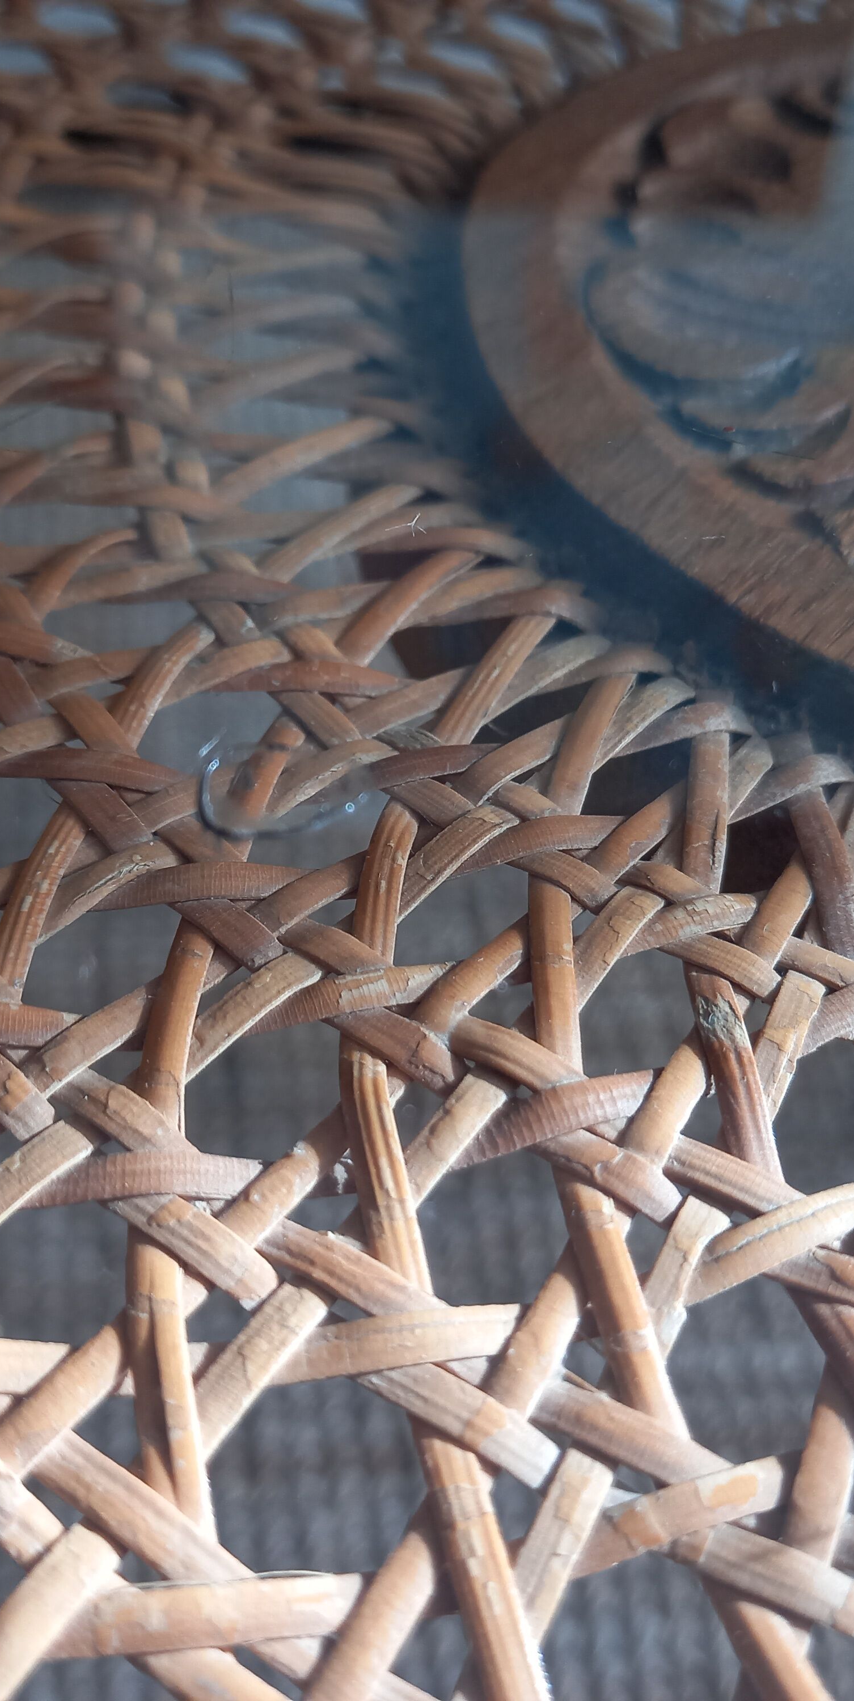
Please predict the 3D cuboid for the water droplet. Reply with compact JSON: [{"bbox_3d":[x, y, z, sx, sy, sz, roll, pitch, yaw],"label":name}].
[{"bbox_3d":[-0.009,-0.005,0.114,0.013,0.002,0.010,-1,48,-5],"label":"water droplet"}]

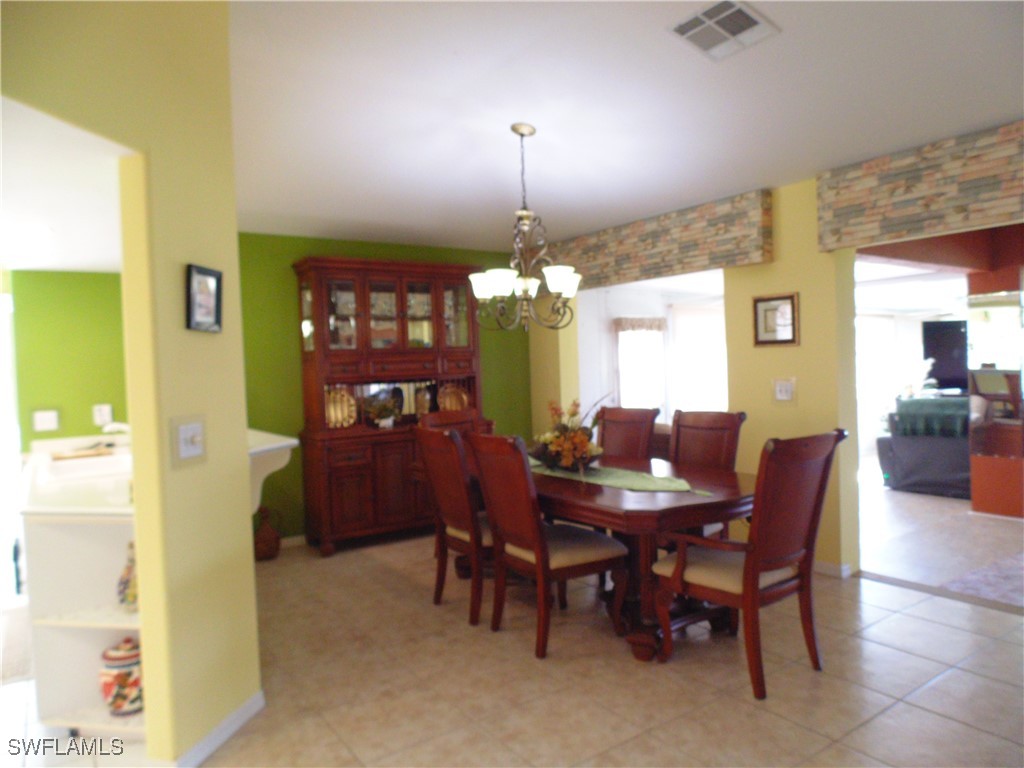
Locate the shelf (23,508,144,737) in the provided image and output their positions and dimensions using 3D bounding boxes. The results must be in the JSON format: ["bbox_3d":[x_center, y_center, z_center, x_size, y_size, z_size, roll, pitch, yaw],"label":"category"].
[{"bbox_3d":[-1.479,0.906,2.539,0.584,0.911,0.345,-2,2,10],"label":"shelf"}]

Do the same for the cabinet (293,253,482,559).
[{"bbox_3d":[-0.956,0.137,5.470,1.555,2.243,0.517,-3,2,-35],"label":"cabinet"}]

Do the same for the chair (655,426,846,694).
[{"bbox_3d":[1.037,0.733,2.919,0.607,1.056,0.715,-3,2,-35],"label":"chair"}]

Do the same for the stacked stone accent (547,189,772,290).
[{"bbox_3d":[0.897,-1.034,5.341,0.145,0.483,2.691,-3,2,-35],"label":"stacked stone accent"}]

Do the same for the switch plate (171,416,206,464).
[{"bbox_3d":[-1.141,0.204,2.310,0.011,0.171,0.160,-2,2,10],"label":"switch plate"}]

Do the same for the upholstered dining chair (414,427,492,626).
[{"bbox_3d":[-0.136,0.752,3.752,0.669,1.053,0.497,-3,2,-35],"label":"upholstered dining chair"}]

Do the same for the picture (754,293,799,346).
[{"bbox_3d":[1.732,-0.419,4.293,0.025,0.326,0.312,-3,2,-35],"label":"picture"}]

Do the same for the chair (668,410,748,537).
[{"bbox_3d":[0.966,0.710,3.807,0.679,1.056,0.500,-3,2,-35],"label":"chair"}]

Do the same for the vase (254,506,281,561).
[{"bbox_3d":[-1.853,1.109,4.886,0.204,0.397,0.204,-3,2,-35],"label":"vase"}]

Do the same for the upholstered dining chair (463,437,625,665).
[{"bbox_3d":[0.203,0.752,3.329,0.686,1.053,0.501,-3,2,-35],"label":"upholstered dining chair"}]

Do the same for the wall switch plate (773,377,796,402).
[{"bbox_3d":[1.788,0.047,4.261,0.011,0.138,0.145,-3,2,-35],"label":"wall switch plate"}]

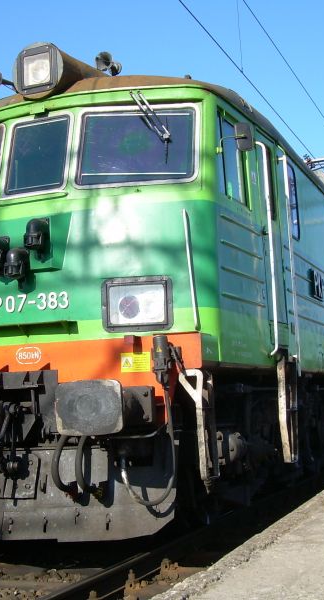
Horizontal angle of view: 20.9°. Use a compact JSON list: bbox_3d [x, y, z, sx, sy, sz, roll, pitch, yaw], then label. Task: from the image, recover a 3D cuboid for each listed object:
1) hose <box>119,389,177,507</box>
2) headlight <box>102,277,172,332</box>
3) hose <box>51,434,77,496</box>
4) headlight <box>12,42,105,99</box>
[{"bbox_3d":[-0.092,1.001,5.994,0.410,0.790,0.150,-4,-7,22],"label":"hose"},{"bbox_3d":[-0.176,0.033,6.351,0.515,0.400,0.090,-2,-7,7],"label":"headlight"},{"bbox_3d":[-0.661,1.091,5.889,0.070,0.480,0.290,-4,-7,22],"label":"hose"},{"bbox_3d":[-0.843,-1.789,7.316,0.460,0.470,0.740,-4,-7,22],"label":"headlight"}]

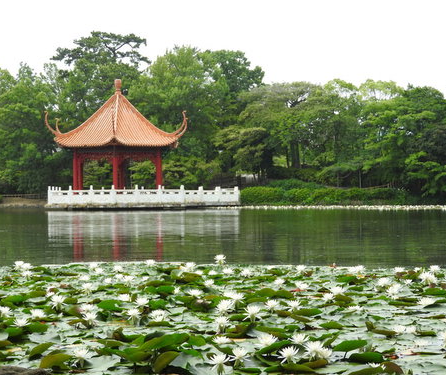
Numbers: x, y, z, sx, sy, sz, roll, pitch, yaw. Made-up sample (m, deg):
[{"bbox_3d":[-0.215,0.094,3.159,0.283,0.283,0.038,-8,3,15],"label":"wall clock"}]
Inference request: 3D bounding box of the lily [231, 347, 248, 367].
[{"bbox_3d":[0.093,0.950,5.682,0.113,0.091,0.113,0,0,0],"label":"lily"}]

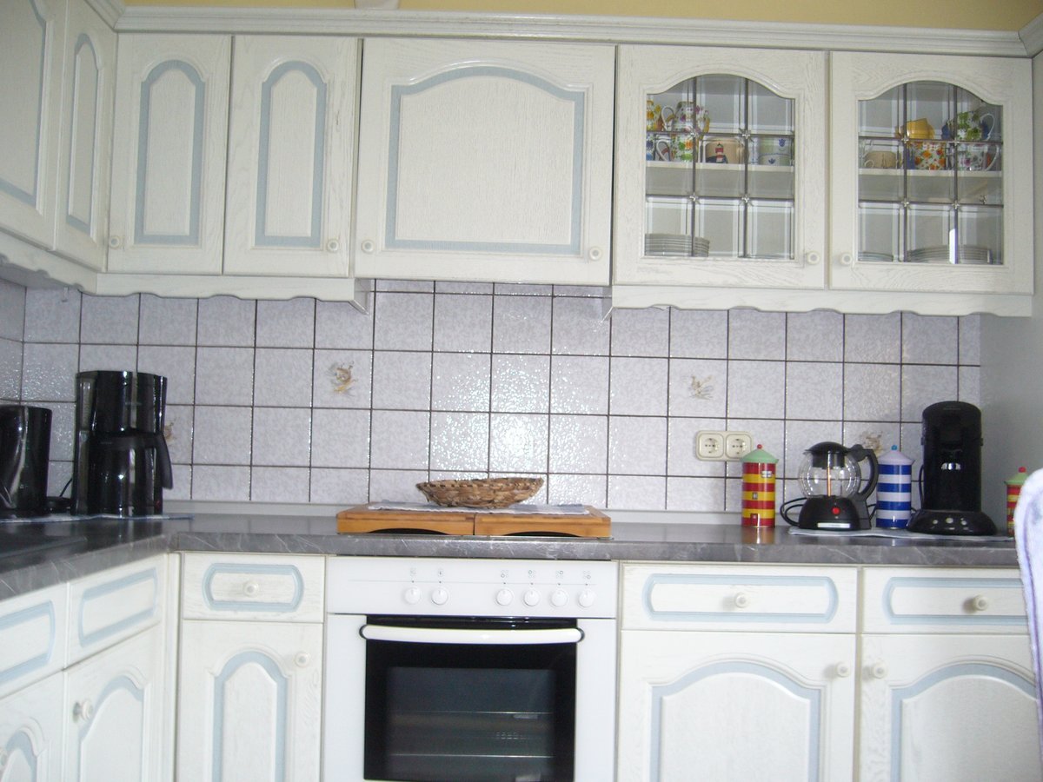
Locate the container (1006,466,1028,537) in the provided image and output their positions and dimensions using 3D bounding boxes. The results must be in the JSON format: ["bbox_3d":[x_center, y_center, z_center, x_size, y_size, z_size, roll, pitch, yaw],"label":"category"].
[{"bbox_3d":[1.174,0.258,2.470,0.086,0.160,0.086,0,-3,25],"label":"container"}]

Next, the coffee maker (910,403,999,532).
[{"bbox_3d":[1.041,0.184,2.550,0.207,0.313,0.295,0,-3,22],"label":"coffee maker"}]

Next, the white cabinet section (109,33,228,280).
[{"bbox_3d":[-0.818,-0.543,2.615,0.266,0.563,0.335,1,-3,-1],"label":"white cabinet section"}]

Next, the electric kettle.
[{"bbox_3d":[0.773,0.233,2.595,0.203,0.212,0.162,1,-3,10],"label":"electric kettle"}]

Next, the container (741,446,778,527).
[{"bbox_3d":[0.595,0.235,2.640,0.094,0.206,0.094,1,-3,12],"label":"container"}]

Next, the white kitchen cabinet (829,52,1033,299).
[{"bbox_3d":[0.968,-0.506,2.615,0.495,0.571,0.330,1,-2,-1],"label":"white kitchen cabinet"}]

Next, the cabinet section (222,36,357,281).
[{"bbox_3d":[-0.536,-0.537,2.619,0.295,0.564,0.335,1,-3,-1],"label":"cabinet section"}]

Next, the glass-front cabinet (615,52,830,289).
[{"bbox_3d":[0.467,-0.515,2.608,0.501,0.568,0.330,1,-2,-1],"label":"glass-front cabinet"}]

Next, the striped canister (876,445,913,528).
[{"bbox_3d":[0.912,0.235,2.557,0.088,0.200,0.088,1,-2,-1],"label":"striped canister"}]

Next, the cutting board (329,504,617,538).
[{"bbox_3d":[-0.101,0.287,2.411,0.565,0.041,0.460,1,-2,-1],"label":"cutting board"}]

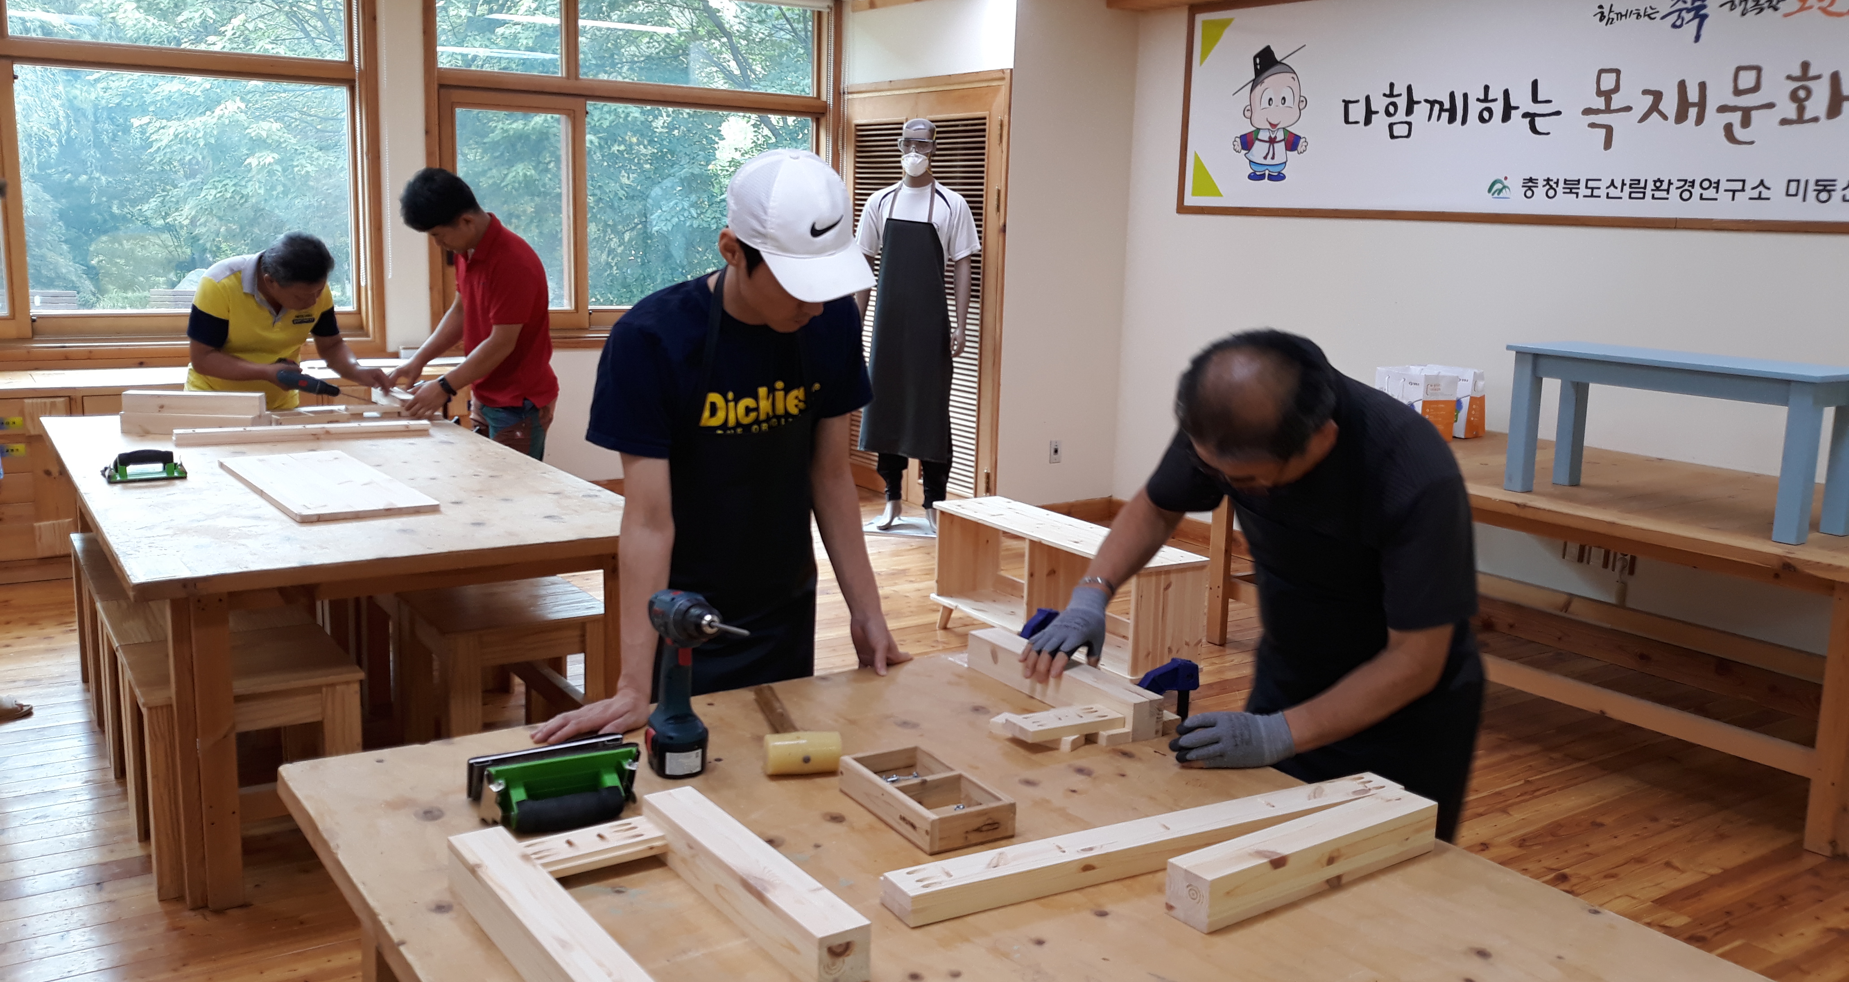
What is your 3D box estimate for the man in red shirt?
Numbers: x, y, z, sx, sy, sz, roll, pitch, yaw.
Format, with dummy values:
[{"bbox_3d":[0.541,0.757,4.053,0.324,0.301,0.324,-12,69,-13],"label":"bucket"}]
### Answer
[{"bbox_3d":[-1.647,-0.367,5.267,0.600,1.580,0.500,-5,13,-34],"label":"man in red shirt"}]

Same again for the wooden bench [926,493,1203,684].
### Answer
[{"bbox_3d":[0.446,0.342,4.749,0.290,0.445,1.040,-6,14,-35],"label":"wooden bench"}]

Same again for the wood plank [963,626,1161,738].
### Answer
[{"bbox_3d":[0.215,0.304,2.299,0.060,0.061,0.403,-6,14,-35],"label":"wood plank"}]

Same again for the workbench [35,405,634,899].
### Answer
[{"bbox_3d":[-1.750,0.274,4.196,1.205,0.711,2.440,-5,13,-34],"label":"workbench"}]

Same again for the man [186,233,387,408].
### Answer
[{"bbox_3d":[-2.322,-0.261,5.223,0.550,1.340,0.660,-6,13,-35],"label":"man"}]

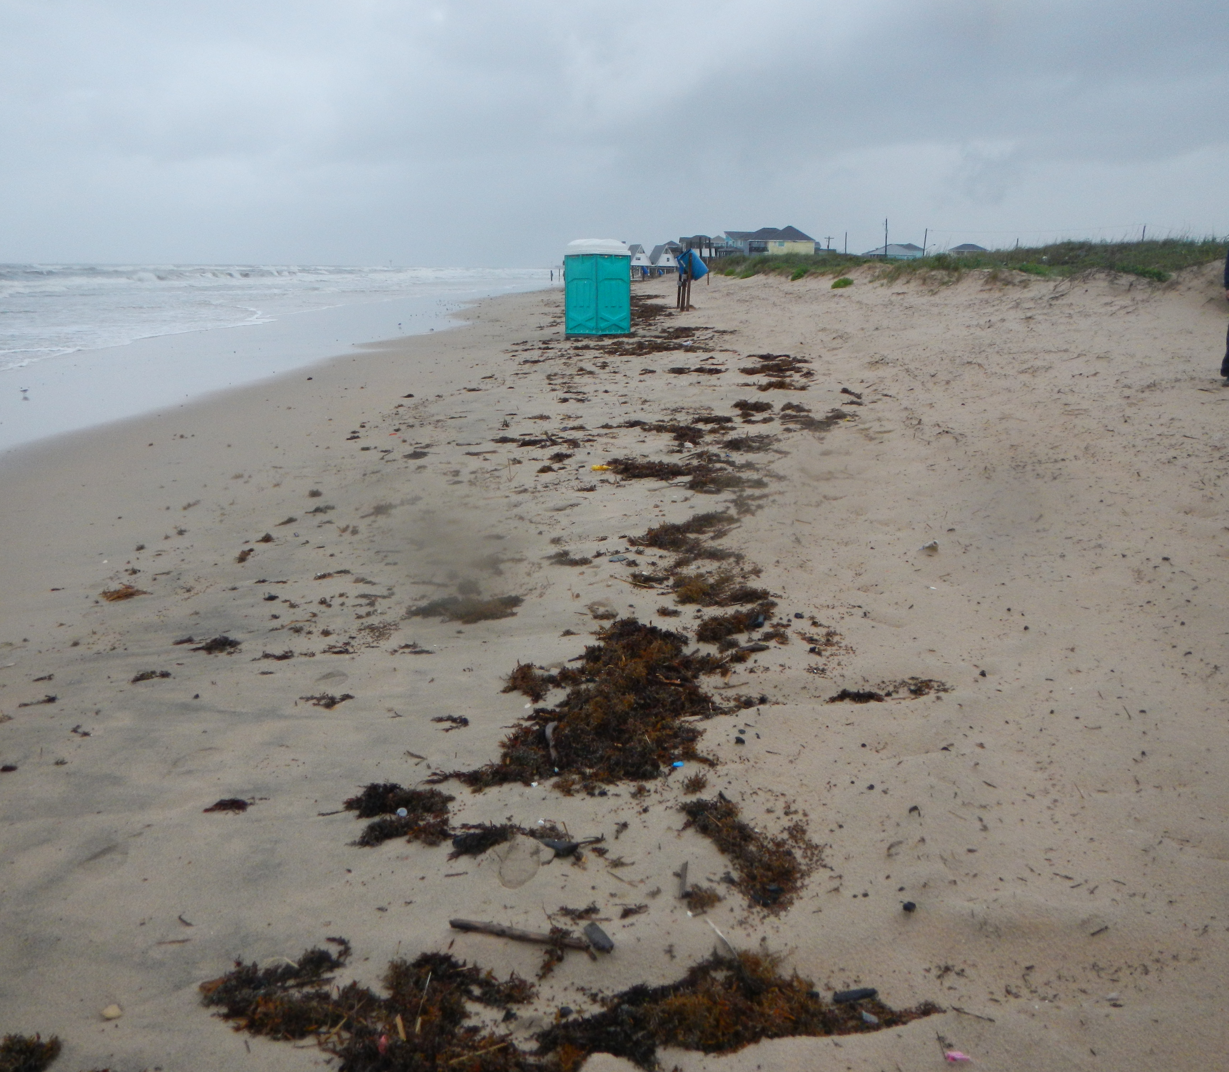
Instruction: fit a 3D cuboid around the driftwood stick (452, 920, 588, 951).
[{"bbox_3d":[-0.231,0.971,2.818,0.355,0.031,0.032,3,13,13],"label":"driftwood stick"}]

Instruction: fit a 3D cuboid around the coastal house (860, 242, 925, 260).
[{"bbox_3d":[58.405,-57.932,243.132,12.500,7.000,11.000,4,13,14],"label":"coastal house"}]

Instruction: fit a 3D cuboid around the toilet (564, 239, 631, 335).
[{"bbox_3d":[-0.389,-6.093,28.357,1.100,2.310,1.200,-11,17,-40],"label":"toilet"}]

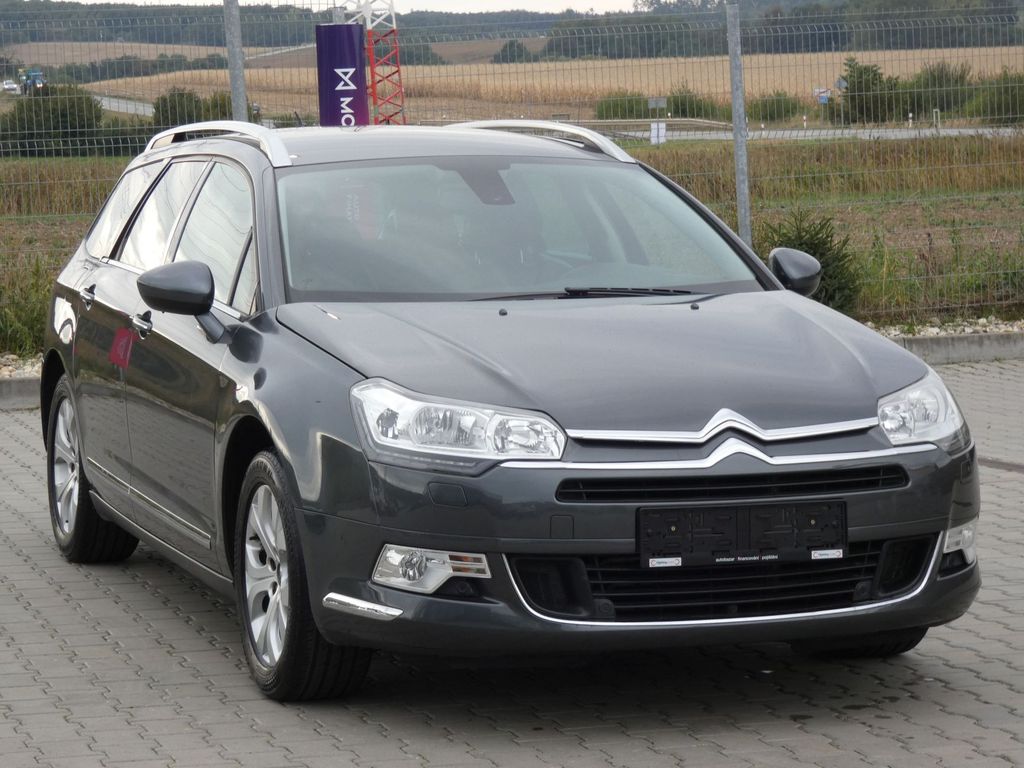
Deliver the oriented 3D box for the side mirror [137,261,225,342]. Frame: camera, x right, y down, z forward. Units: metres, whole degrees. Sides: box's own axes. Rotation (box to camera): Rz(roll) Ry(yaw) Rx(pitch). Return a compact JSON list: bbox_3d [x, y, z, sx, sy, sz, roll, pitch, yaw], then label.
[{"bbox_3d":[-0.923,-0.236,8.241,0.220,0.217,0.190,-2,5,-19],"label":"side mirror"}]

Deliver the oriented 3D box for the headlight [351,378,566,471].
[{"bbox_3d":[-0.125,0.100,6.967,0.497,0.230,0.286,-1,5,-4],"label":"headlight"}]

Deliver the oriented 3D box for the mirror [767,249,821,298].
[{"bbox_3d":[0.849,-0.302,8.865,0.220,0.205,0.190,-2,5,-19],"label":"mirror"}]

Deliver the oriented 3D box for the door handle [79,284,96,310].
[{"bbox_3d":[-1.381,-0.284,9.634,0.060,0.070,0.215,-2,5,-19],"label":"door handle"}]

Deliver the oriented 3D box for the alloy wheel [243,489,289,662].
[{"bbox_3d":[-0.544,0.490,7.618,0.190,0.470,0.470,-2,5,-19],"label":"alloy wheel"}]

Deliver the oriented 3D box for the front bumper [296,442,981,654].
[{"bbox_3d":[0.436,0.367,7.257,1.830,0.515,0.680,-2,5,-19],"label":"front bumper"}]

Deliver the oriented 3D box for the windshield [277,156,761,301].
[{"bbox_3d":[0.015,-0.431,8.389,1.430,0.185,1.000,-2,34,-19],"label":"windshield"}]

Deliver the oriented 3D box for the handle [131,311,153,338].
[{"bbox_3d":[-1.108,-0.174,8.861,0.060,0.070,0.215,-2,5,-19],"label":"handle"}]

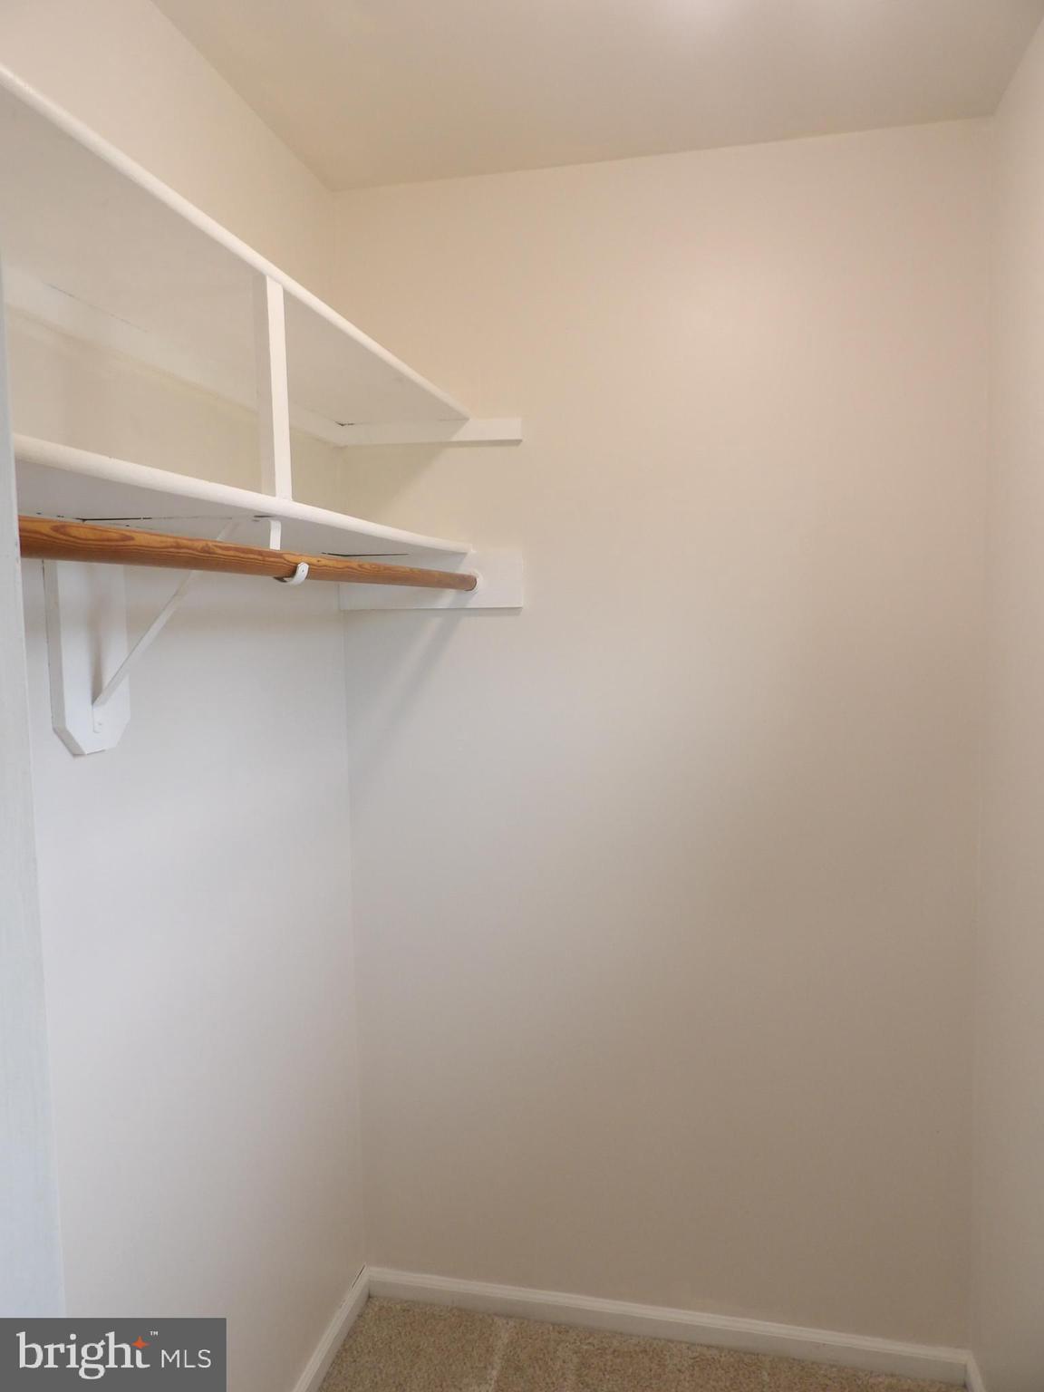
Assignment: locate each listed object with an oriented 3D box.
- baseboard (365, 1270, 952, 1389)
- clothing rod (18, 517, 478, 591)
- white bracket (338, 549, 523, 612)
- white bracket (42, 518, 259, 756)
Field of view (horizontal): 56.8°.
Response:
[{"bbox_3d":[0.270,1.353,2.082,1.282,0.068,0.014,0,5,12],"label":"baseboard"},{"bbox_3d":[-0.253,-0.172,1.314,0.032,0.032,1.440,0,5,12],"label":"clothing rod"},{"bbox_3d":[-0.190,-0.244,2.039,0.395,0.122,0.020,0,5,12],"label":"white bracket"},{"bbox_3d":[-0.449,-0.079,1.219,0.240,0.300,0.133,0,5,12],"label":"white bracket"}]

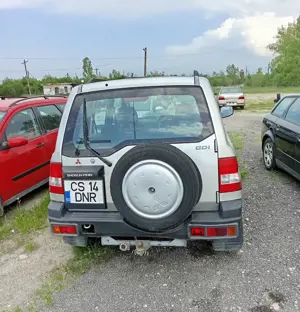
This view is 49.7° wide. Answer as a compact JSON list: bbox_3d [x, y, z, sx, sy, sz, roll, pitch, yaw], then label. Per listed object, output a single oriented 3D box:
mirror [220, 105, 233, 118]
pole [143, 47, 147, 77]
[{"bbox_3d":[1.085,-0.633,4.600,0.200,0.180,0.120,-2,12,8],"label":"mirror"},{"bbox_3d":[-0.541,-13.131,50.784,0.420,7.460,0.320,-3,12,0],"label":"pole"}]

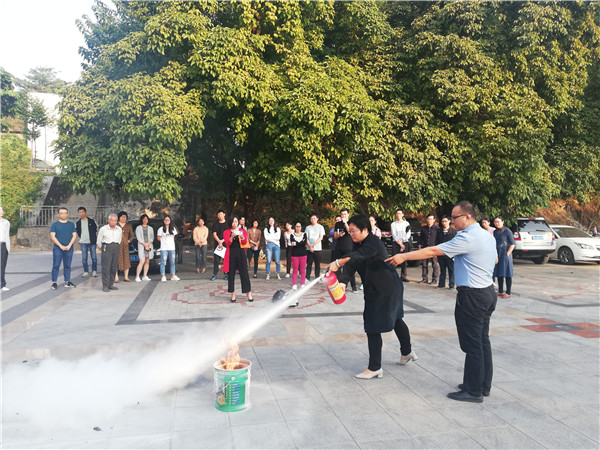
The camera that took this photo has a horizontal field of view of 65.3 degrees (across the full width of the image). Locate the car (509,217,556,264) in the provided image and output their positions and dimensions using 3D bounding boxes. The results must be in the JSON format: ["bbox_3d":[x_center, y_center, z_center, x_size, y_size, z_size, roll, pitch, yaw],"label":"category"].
[{"bbox_3d":[8.350,0.600,19.350,1.950,1.740,4.500,0,1,-10],"label":"car"}]

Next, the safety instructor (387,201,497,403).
[{"bbox_3d":[1.190,0.640,4.090,0.930,1.680,0.520,0,1,18],"label":"safety instructor"}]

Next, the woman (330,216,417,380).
[{"bbox_3d":[0.740,0.690,4.720,0.950,1.580,0.520,0,1,-13],"label":"woman"}]

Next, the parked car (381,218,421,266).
[{"bbox_3d":[3.200,0.620,17.700,1.880,1.720,4.650,0,1,-10],"label":"parked car"}]

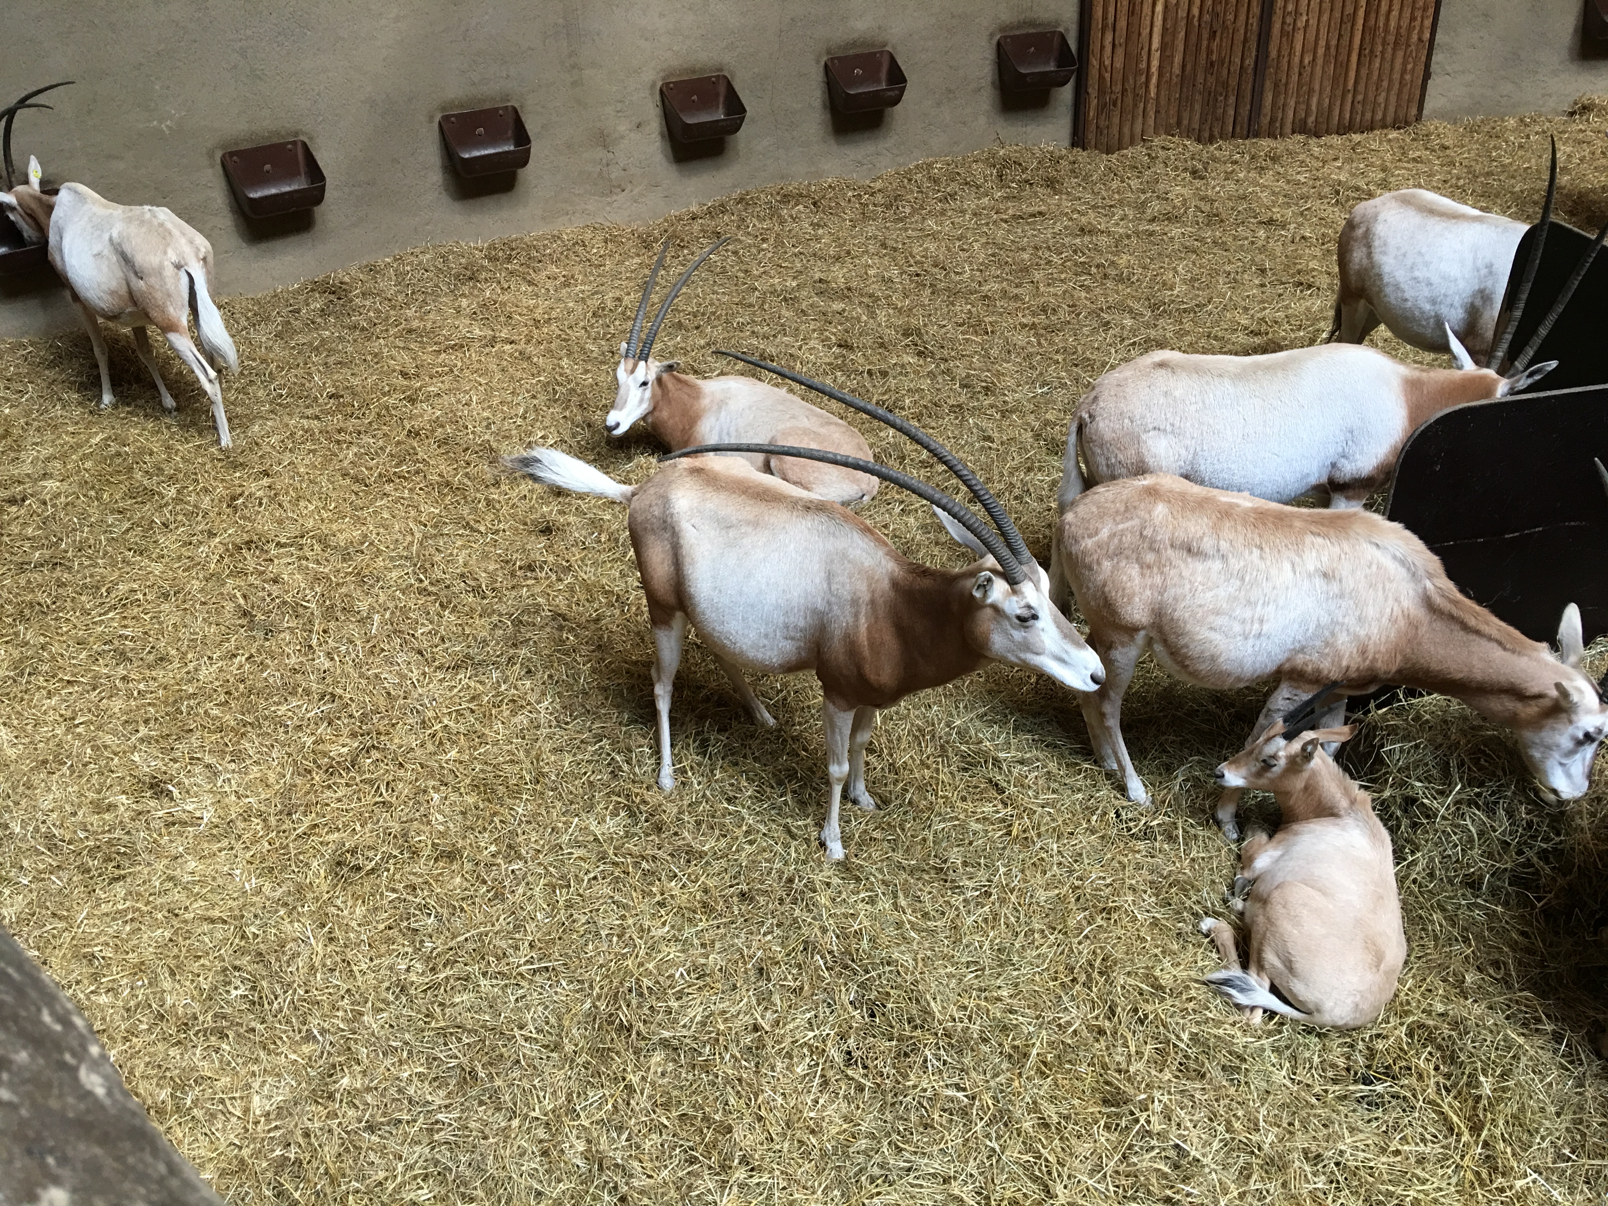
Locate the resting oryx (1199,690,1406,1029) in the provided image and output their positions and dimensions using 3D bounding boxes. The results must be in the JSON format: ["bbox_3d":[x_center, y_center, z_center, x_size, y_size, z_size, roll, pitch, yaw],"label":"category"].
[{"bbox_3d":[1.250,0.624,3.388,0.480,0.740,0.680,-1,32,5],"label":"resting oryx"}]

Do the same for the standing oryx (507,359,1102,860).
[{"bbox_3d":[-0.142,0.031,3.788,1.920,1.470,0.680,21,39,33],"label":"standing oryx"}]

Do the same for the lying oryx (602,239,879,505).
[{"bbox_3d":[-0.191,-0.842,5.614,1.160,1.020,0.940,6,33,15],"label":"lying oryx"}]

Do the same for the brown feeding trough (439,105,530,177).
[{"bbox_3d":[-2.061,-3.011,8.821,0.530,0.339,0.412,-18,35,-22],"label":"brown feeding trough"}]

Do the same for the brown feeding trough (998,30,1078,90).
[{"bbox_3d":[1.761,-4.041,10.078,0.530,0.339,0.412,-10,33,-11],"label":"brown feeding trough"}]

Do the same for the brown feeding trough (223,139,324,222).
[{"bbox_3d":[-3.225,-2.589,8.265,0.530,0.339,0.412,-22,37,-27],"label":"brown feeding trough"}]

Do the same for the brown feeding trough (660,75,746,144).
[{"bbox_3d":[-0.681,-3.416,9.328,0.530,0.339,0.412,-17,34,-20],"label":"brown feeding trough"}]

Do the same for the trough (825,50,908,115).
[{"bbox_3d":[0.467,-3.763,9.765,0.530,0.339,0.412,-14,33,-16],"label":"trough"}]

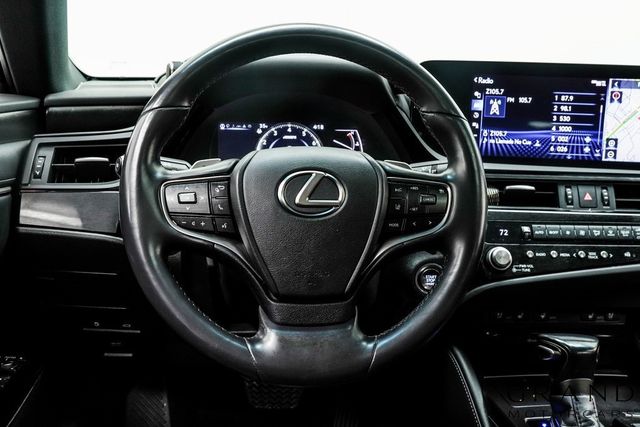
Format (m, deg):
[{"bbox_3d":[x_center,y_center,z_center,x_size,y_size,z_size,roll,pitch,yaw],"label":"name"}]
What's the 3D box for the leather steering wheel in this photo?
[{"bbox_3d":[-0.015,-0.009,0.732,0.372,0.368,0.090,-1,-8,-7],"label":"leather steering wheel"}]

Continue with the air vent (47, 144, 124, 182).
[{"bbox_3d":[-0.272,-0.061,0.845,0.107,0.047,0.040,0,6,-6],"label":"air vent"}]

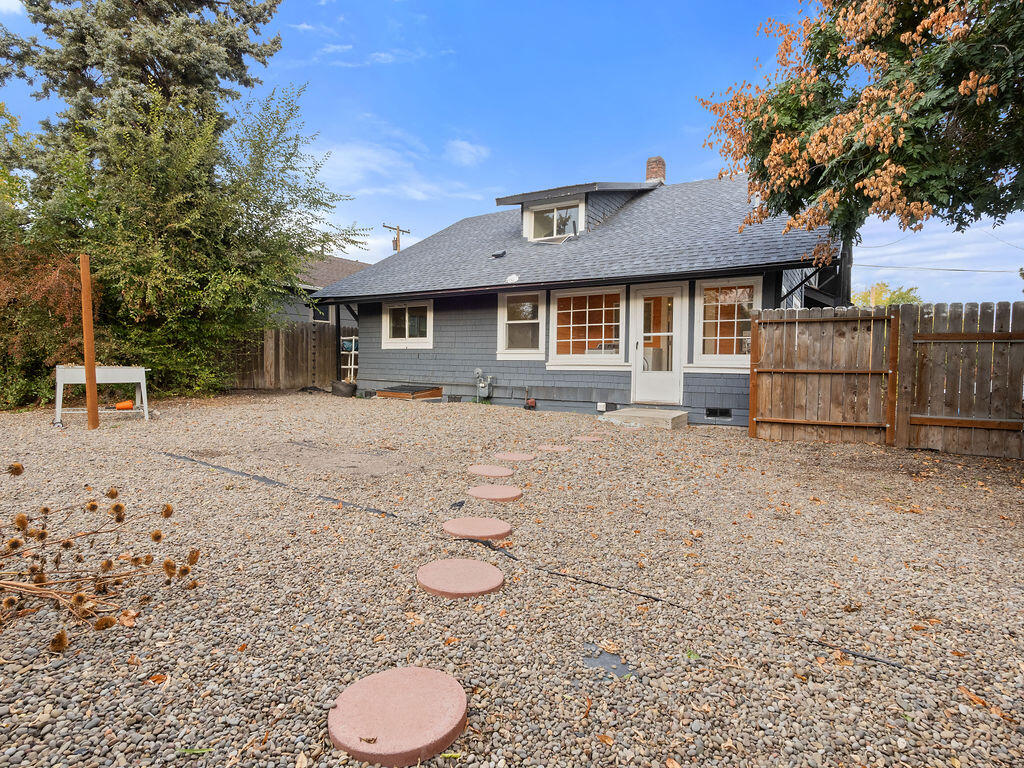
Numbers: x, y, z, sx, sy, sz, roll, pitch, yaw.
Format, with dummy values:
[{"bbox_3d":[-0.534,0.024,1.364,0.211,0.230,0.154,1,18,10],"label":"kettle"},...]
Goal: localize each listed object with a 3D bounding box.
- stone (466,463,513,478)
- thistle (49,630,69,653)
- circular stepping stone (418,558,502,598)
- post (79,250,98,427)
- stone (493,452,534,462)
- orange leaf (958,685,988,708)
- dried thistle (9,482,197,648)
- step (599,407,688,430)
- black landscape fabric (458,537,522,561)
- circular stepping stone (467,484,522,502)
[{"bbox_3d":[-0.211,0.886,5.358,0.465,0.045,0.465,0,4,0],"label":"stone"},{"bbox_3d":[-1.813,1.030,2.132,0.065,0.065,0.065,3,4,37],"label":"thistle"},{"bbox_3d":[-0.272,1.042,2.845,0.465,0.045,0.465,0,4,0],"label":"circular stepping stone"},{"bbox_3d":[-6.127,-0.594,7.724,0.100,2.521,0.100,2,4,30],"label":"post"},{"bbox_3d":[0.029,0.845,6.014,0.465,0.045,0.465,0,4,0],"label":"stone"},{"bbox_3d":[1.623,1.093,1.880,0.035,0.020,0.099,0,4,-5],"label":"orange leaf"},{"bbox_3d":[-2.200,0.852,2.750,1.050,0.360,1.150,-3,5,-38],"label":"dried thistle"},{"bbox_3d":[2.321,0.592,9.237,1.130,0.185,1.000,2,4,30],"label":"step"},{"bbox_3d":[-0.129,1.005,3.271,0.537,0.030,0.111,3,5,40],"label":"black landscape fabric"},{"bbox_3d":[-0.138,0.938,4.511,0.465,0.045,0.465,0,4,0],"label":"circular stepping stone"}]

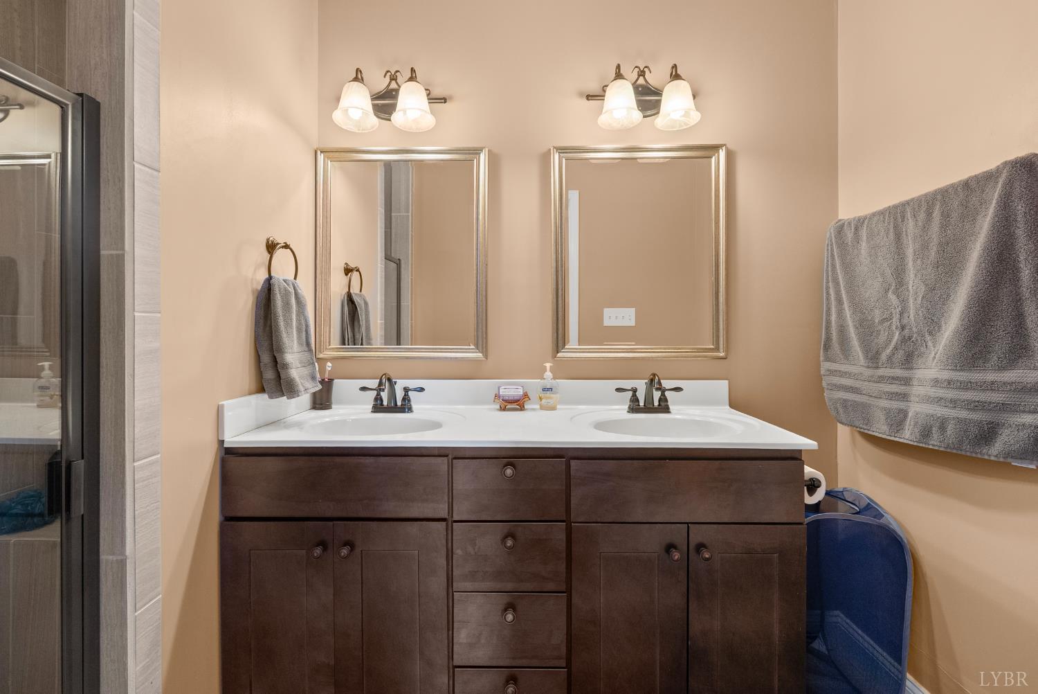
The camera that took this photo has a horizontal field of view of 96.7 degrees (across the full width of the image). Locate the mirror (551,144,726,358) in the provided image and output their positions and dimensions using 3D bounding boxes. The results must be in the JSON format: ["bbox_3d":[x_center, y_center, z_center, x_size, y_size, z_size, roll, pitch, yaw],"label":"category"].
[{"bbox_3d":[0.439,-0.345,1.704,0.635,0.783,0.032,0,1,3],"label":"mirror"}]

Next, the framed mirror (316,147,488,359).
[{"bbox_3d":[-0.441,-0.347,1.744,0.650,0.787,0.032,0,1,3],"label":"framed mirror"}]

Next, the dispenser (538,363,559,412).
[{"bbox_3d":[0.107,0.141,1.687,0.079,0.176,0.055,0,1,3],"label":"dispenser"}]

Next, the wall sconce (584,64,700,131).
[{"bbox_3d":[0.432,-0.855,1.597,0.392,0.257,0.223,0,1,3],"label":"wall sconce"}]

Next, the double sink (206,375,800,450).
[{"bbox_3d":[-0.009,0.194,1.469,1.534,0.116,0.567,0,1,3],"label":"double sink"}]

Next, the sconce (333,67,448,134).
[{"bbox_3d":[-0.457,-0.863,1.636,0.393,0.251,0.223,0,1,3],"label":"sconce"}]

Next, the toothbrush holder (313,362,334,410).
[{"bbox_3d":[-0.719,0.145,1.730,0.071,0.173,0.069,0,1,3],"label":"toothbrush holder"}]

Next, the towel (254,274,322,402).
[{"bbox_3d":[-0.728,-0.029,1.468,0.089,0.366,0.267,0,1,3],"label":"towel"}]

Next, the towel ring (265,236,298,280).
[{"bbox_3d":[-0.746,-0.260,1.444,0.067,0.176,0.161,0,1,3],"label":"towel ring"}]

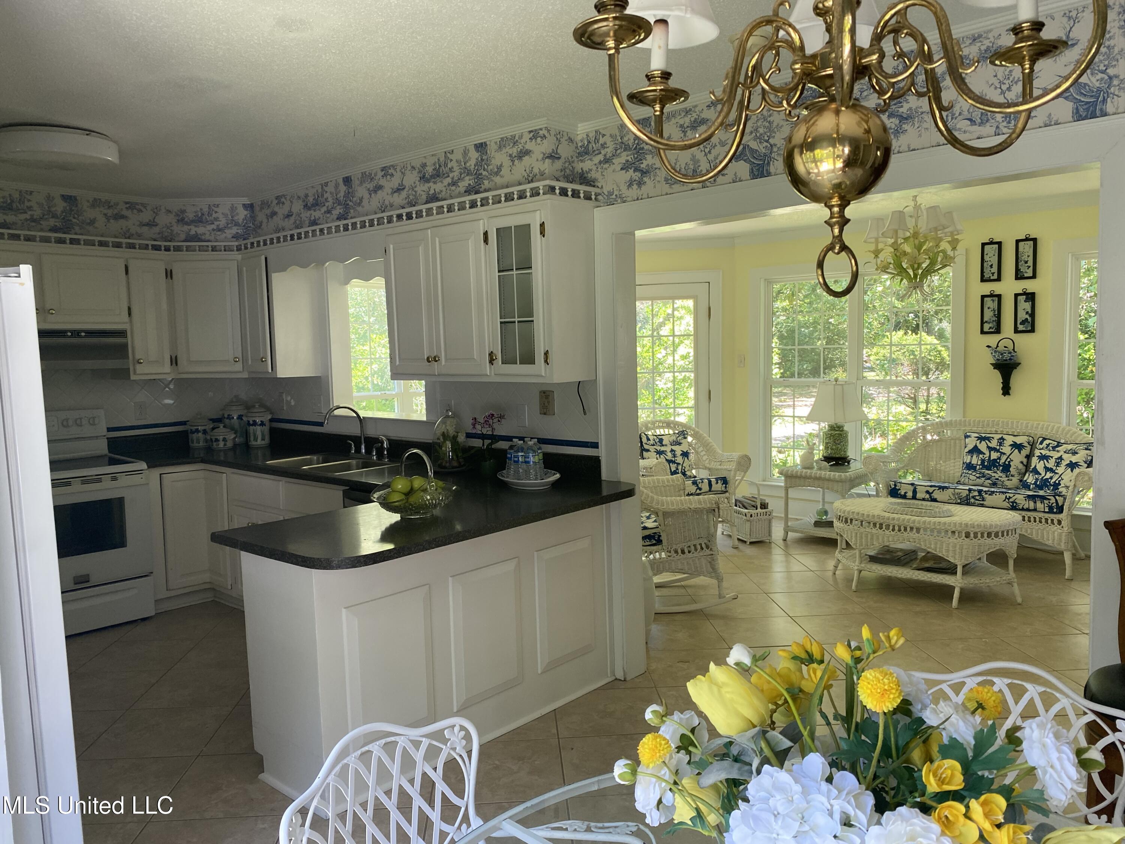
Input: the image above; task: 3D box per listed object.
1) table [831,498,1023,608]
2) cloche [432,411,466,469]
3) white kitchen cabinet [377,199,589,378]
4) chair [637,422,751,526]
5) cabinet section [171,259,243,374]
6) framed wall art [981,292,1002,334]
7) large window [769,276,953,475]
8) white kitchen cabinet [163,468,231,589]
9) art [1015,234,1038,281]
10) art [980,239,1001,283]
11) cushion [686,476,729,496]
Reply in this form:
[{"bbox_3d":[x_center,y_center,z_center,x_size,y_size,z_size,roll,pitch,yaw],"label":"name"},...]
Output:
[{"bbox_3d":[2.218,0.784,5.212,1.120,0.478,0.735,3,6,41],"label":"table"},{"bbox_3d":[-0.569,0.086,4.222,0.170,0.299,0.170,-2,5,-8],"label":"cloche"},{"bbox_3d":[-0.384,-0.589,4.071,1.155,0.776,0.313,3,6,41],"label":"white kitchen cabinet"},{"bbox_3d":[0.912,0.463,6.671,0.820,0.950,0.770,-3,5,-22],"label":"chair"},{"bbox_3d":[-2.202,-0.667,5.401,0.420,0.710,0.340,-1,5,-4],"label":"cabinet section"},{"bbox_3d":[3.118,-0.796,6.149,0.140,0.320,0.025,3,6,42],"label":"framed wall art"},{"bbox_3d":[2.390,-0.342,6.909,1.560,1.740,0.100,3,6,42],"label":"large window"},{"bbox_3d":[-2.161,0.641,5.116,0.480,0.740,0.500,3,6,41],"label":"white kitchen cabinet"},{"bbox_3d":[3.275,-1.161,5.969,0.140,0.330,0.025,3,6,42],"label":"art"},{"bbox_3d":[3.168,-1.191,6.252,0.142,0.317,0.022,3,6,41],"label":"art"},{"bbox_3d":[0.930,0.470,6.576,0.500,0.125,0.520,-3,5,-22],"label":"cushion"}]

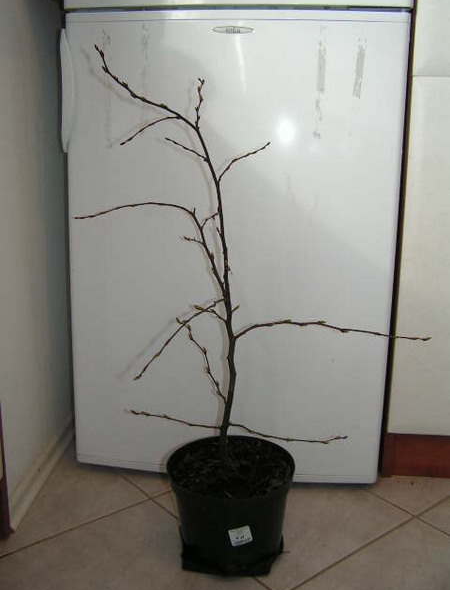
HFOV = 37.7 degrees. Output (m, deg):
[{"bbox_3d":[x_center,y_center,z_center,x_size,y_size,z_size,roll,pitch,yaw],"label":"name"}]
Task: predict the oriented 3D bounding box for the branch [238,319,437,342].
[{"bbox_3d":[0.165,0.053,0.999,0.302,0.032,0.029,0,12,-3],"label":"branch"}]

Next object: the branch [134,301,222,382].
[{"bbox_3d":[-0.066,0.058,0.928,0.033,0.092,0.176,12,16,42],"label":"branch"}]

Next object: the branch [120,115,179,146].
[{"bbox_3d":[-0.102,-0.222,0.891,0.083,0.045,0.019,-1,12,-7],"label":"branch"}]

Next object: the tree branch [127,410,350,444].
[{"bbox_3d":[0.018,0.209,1.026,0.347,0.042,0.034,2,12,5],"label":"tree branch"}]

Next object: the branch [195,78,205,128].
[{"bbox_3d":[-0.034,-0.261,0.897,0.015,0.071,0.025,1,12,0],"label":"branch"}]

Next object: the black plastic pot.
[{"bbox_3d":[0.009,0.323,1.031,0.198,0.138,0.198,1,12,0],"label":"black plastic pot"}]

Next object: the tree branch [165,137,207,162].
[{"bbox_3d":[-0.055,-0.204,0.924,0.069,0.037,0.019,5,12,21],"label":"tree branch"}]

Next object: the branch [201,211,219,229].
[{"bbox_3d":[-0.023,-0.114,1.005,0.036,0.034,0.018,8,13,29],"label":"branch"}]

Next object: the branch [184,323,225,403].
[{"bbox_3d":[-0.028,0.102,1.040,0.032,0.115,0.107,-10,16,-43],"label":"branch"}]

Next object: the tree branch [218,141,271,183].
[{"bbox_3d":[0.027,-0.193,0.957,0.086,0.066,0.026,-5,13,-25],"label":"tree branch"}]

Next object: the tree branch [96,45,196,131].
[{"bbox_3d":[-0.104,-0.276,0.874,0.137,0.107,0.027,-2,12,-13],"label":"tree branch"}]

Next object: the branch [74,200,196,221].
[{"bbox_3d":[-0.140,-0.129,1.023,0.198,0.035,0.022,3,12,7],"label":"branch"}]

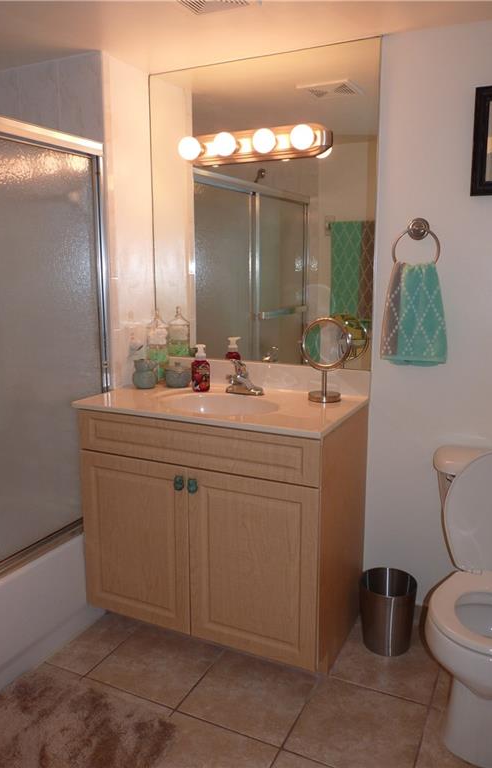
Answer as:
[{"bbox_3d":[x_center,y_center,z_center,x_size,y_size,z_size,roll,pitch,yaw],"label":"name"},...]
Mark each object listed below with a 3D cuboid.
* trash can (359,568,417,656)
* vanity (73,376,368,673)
[{"bbox_3d":[0.515,0.826,2.168,0.201,0.232,0.201,0,11,0],"label":"trash can"},{"bbox_3d":[-0.085,0.488,2.221,0.925,0.869,0.511,5,12,25],"label":"vanity"}]

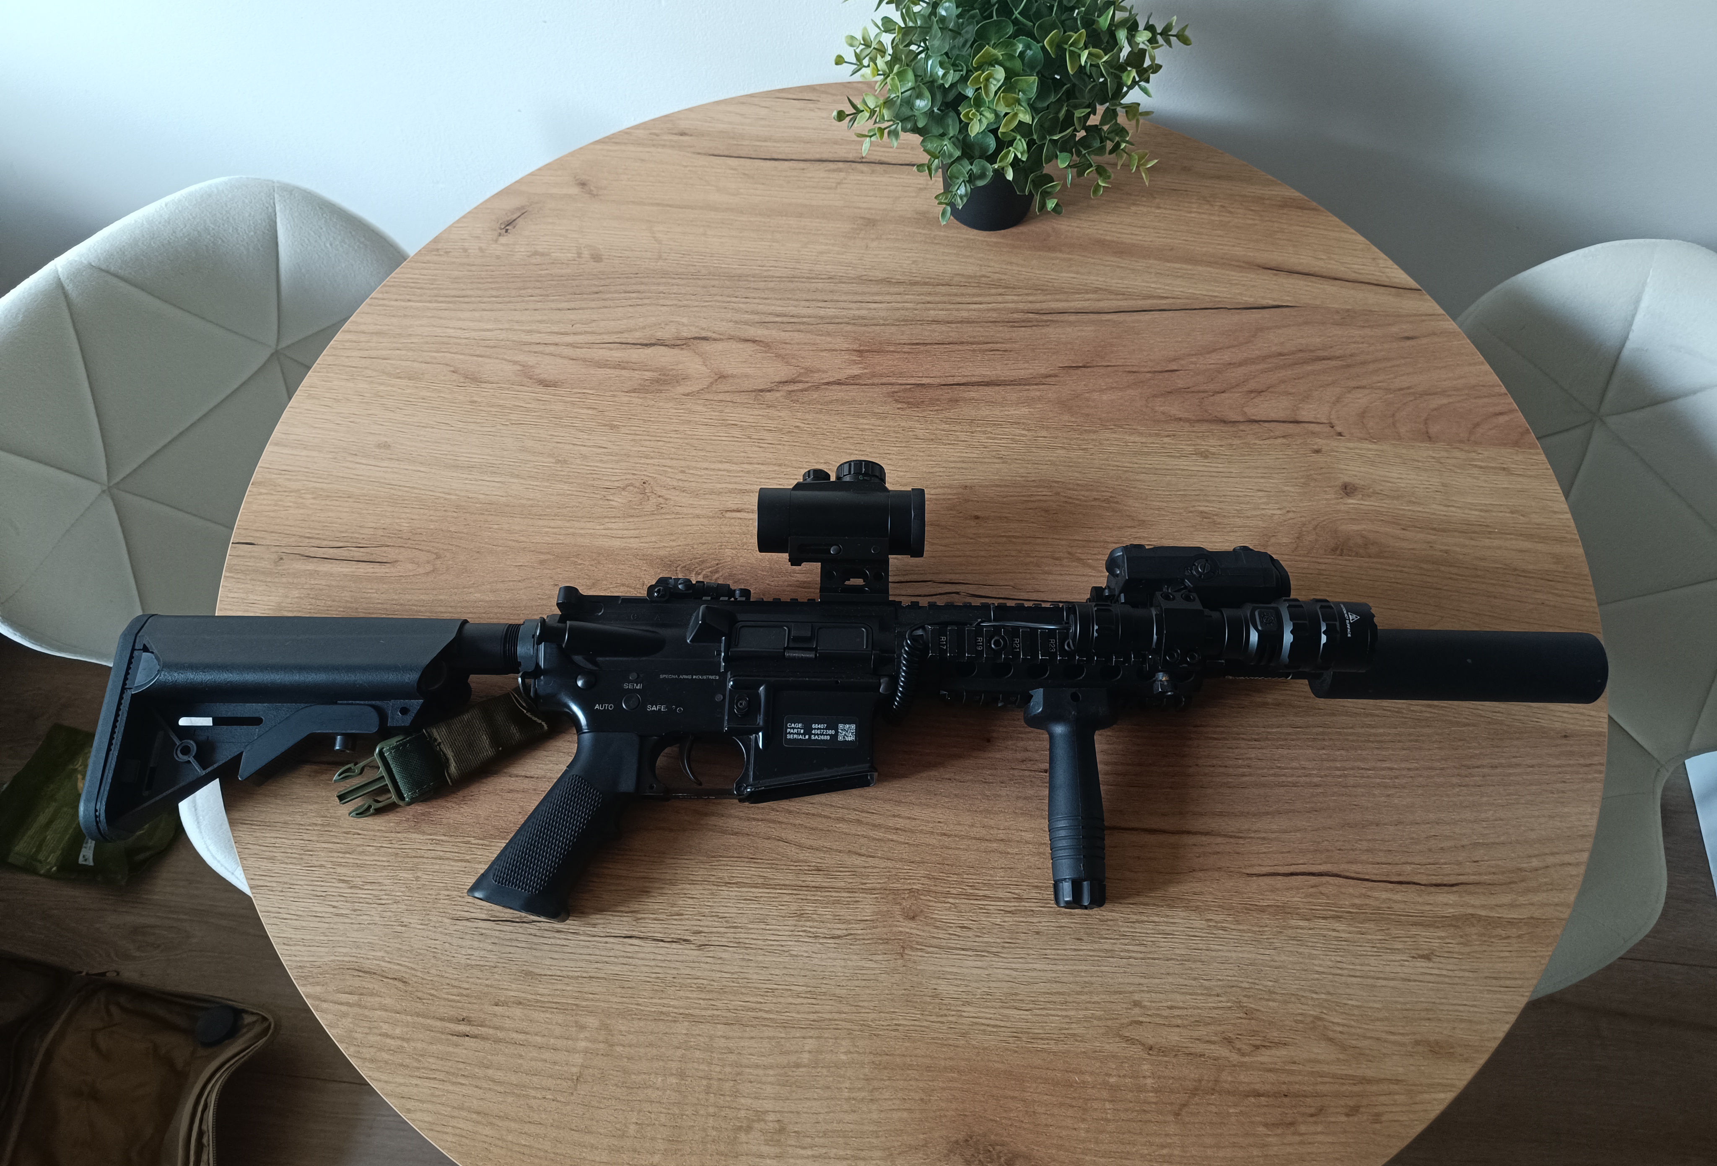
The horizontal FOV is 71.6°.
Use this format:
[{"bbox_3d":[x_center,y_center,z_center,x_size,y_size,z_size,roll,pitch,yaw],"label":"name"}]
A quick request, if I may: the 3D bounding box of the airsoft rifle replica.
[{"bbox_3d":[0.005,0.051,0.659,0.834,0.107,0.263,1,70,0],"label":"airsoft rifle replica"}]

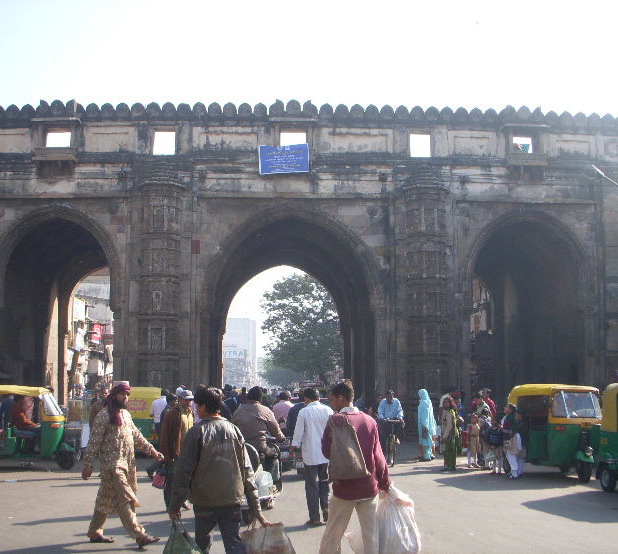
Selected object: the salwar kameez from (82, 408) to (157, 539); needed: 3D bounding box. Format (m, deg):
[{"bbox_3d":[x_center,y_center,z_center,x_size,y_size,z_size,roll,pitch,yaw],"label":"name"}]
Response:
[{"bbox_3d":[-2.014,2.080,8.611,0.620,1.370,0.500,-4,-9,27],"label":"salwar kameez"}]

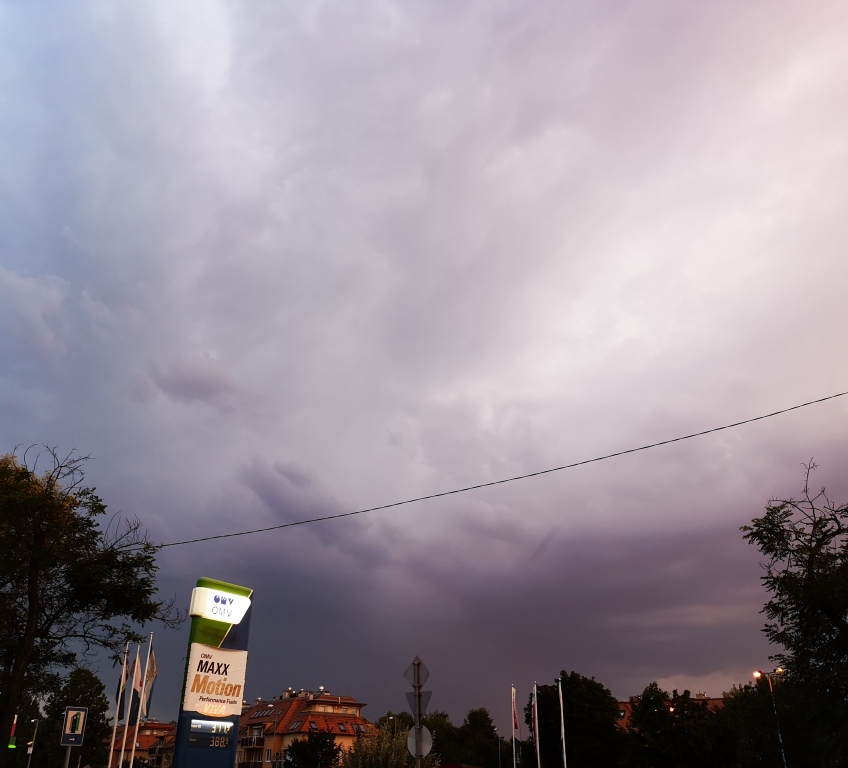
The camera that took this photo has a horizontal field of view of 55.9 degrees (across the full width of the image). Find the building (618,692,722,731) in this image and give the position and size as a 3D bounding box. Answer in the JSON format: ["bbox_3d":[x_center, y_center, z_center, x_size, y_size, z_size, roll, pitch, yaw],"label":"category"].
[{"bbox_3d":[34.465,50.065,109.329,23.000,12.586,13.000,-9,-28,18],"label":"building"}]

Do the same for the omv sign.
[{"bbox_3d":[-5.597,6.160,21.970,0.363,0.770,1.848,-17,-32,30],"label":"omv sign"}]

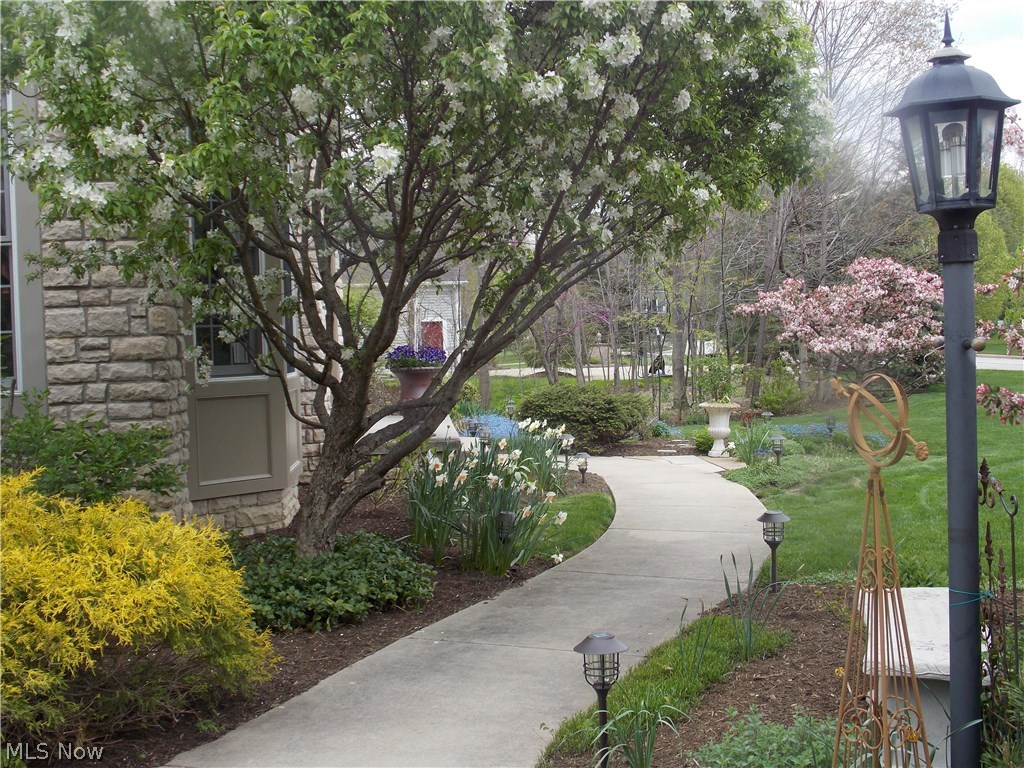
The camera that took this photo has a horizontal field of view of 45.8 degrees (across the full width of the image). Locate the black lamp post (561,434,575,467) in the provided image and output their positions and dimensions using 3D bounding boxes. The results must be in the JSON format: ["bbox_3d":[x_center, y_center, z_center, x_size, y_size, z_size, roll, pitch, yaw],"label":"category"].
[{"bbox_3d":[0.648,0.785,14.100,0.170,0.400,0.170,-1,2,3],"label":"black lamp post"}]

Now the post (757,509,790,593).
[{"bbox_3d":[1.404,0.895,6.500,0.172,0.440,0.172,-1,2,12],"label":"post"}]

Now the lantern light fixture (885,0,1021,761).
[{"bbox_3d":[1.215,0.095,3.303,0.330,2.180,0.320,-1,2,20],"label":"lantern light fixture"}]

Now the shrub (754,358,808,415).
[{"bbox_3d":[5.266,0.049,23.700,1.080,1.120,1.000,-1,2,13],"label":"shrub"}]

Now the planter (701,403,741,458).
[{"bbox_3d":[2.504,0.554,14.600,0.490,0.680,0.490,-1,2,10],"label":"planter"}]

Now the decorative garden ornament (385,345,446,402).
[{"bbox_3d":[-1.084,-0.028,13.700,0.680,0.840,0.660,-2,2,-5],"label":"decorative garden ornament"}]

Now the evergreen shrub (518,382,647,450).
[{"bbox_3d":[1.010,0.453,16.900,1.800,0.920,1.600,-1,2,3],"label":"evergreen shrub"}]

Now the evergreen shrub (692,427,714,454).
[{"bbox_3d":[2.413,0.702,15.200,0.340,0.370,0.340,-1,2,9],"label":"evergreen shrub"}]

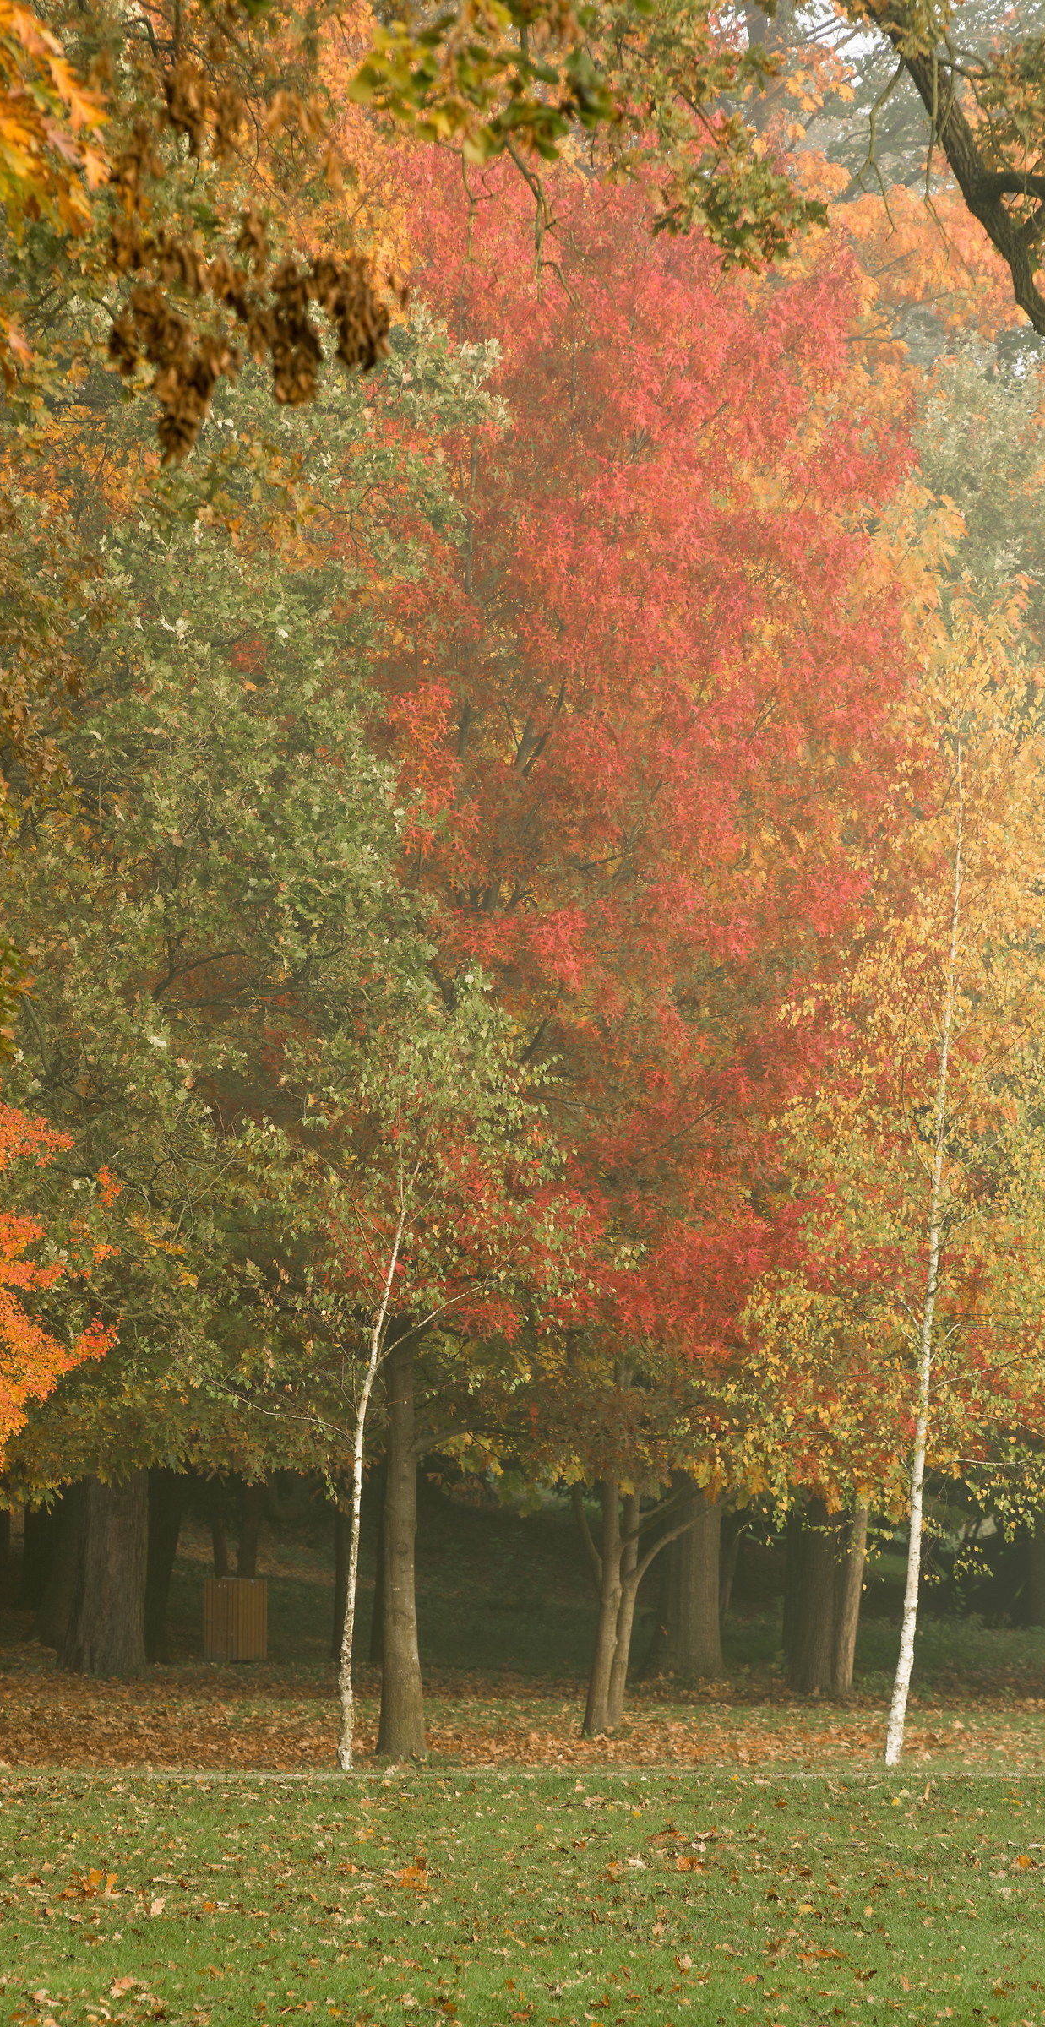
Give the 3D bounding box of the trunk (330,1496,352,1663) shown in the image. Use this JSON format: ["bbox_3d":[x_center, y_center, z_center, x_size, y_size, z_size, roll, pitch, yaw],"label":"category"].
[{"bbox_3d":[-2.176,6.835,137.000,0.267,2.005,0.267,0,-3,0],"label":"trunk"}]

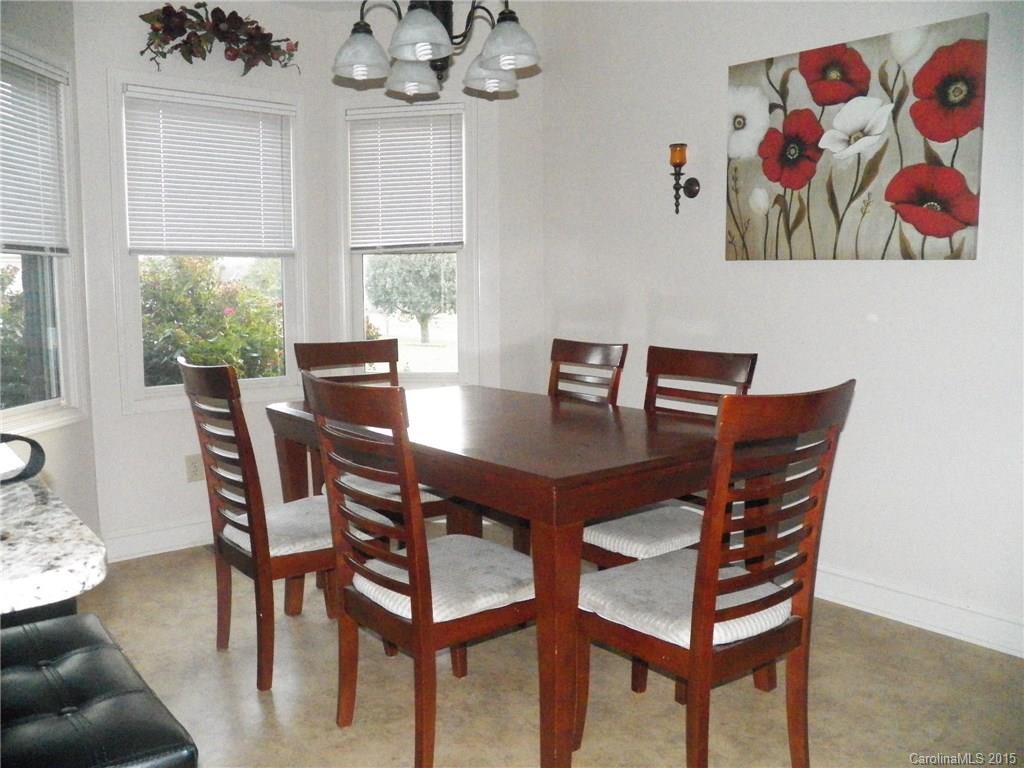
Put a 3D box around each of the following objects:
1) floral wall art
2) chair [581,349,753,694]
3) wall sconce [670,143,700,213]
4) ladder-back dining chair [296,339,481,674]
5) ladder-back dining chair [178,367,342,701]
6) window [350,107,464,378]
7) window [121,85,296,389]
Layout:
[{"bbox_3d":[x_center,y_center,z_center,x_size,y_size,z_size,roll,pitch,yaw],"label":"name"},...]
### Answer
[{"bbox_3d":[1.167,-0.812,2.938,0.035,0.748,0.925,-6,9,-41],"label":"floral wall art"},{"bbox_3d":[0.435,0.385,2.653,0.530,0.960,0.455,-5,8,-37],"label":"chair"},{"bbox_3d":[0.701,-0.836,3.394,0.139,0.275,0.087,-6,9,-41],"label":"wall sconce"},{"bbox_3d":[-0.508,0.328,3.168,0.455,0.960,0.530,-5,8,-36],"label":"ladder-back dining chair"},{"bbox_3d":[-0.704,0.393,2.610,0.530,0.960,0.455,-5,8,-38],"label":"ladder-back dining chair"},{"bbox_3d":[-0.496,-0.669,3.985,0.566,1.280,0.090,1,7,7],"label":"window"},{"bbox_3d":[-1.325,-0.637,3.743,0.770,1.274,0.090,-6,9,-39],"label":"window"}]

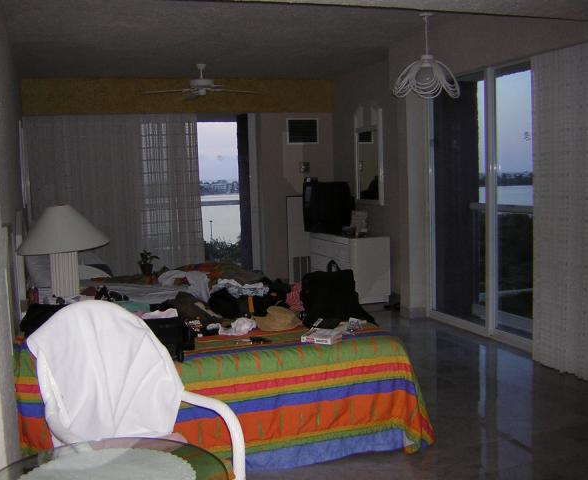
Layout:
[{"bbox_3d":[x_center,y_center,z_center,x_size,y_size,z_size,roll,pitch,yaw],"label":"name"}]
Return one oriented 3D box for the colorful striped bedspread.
[{"bbox_3d":[-0.532,0.798,3.743,1.980,0.600,1.420,-3,5,-19],"label":"colorful striped bedspread"}]

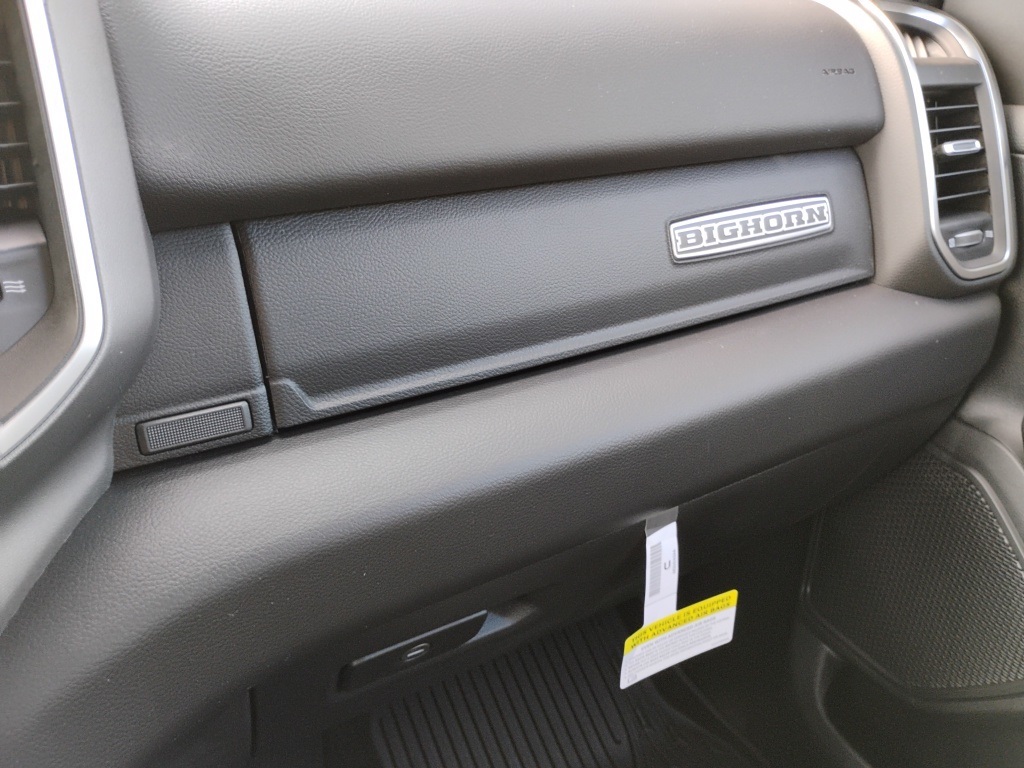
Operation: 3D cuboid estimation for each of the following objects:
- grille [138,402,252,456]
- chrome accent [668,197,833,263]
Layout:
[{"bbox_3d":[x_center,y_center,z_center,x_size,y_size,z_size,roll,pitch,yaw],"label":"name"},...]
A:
[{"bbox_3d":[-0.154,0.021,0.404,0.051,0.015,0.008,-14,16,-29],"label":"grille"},{"bbox_3d":[0.180,-0.115,0.608,0.172,0.028,0.007,-15,12,-31],"label":"chrome accent"}]

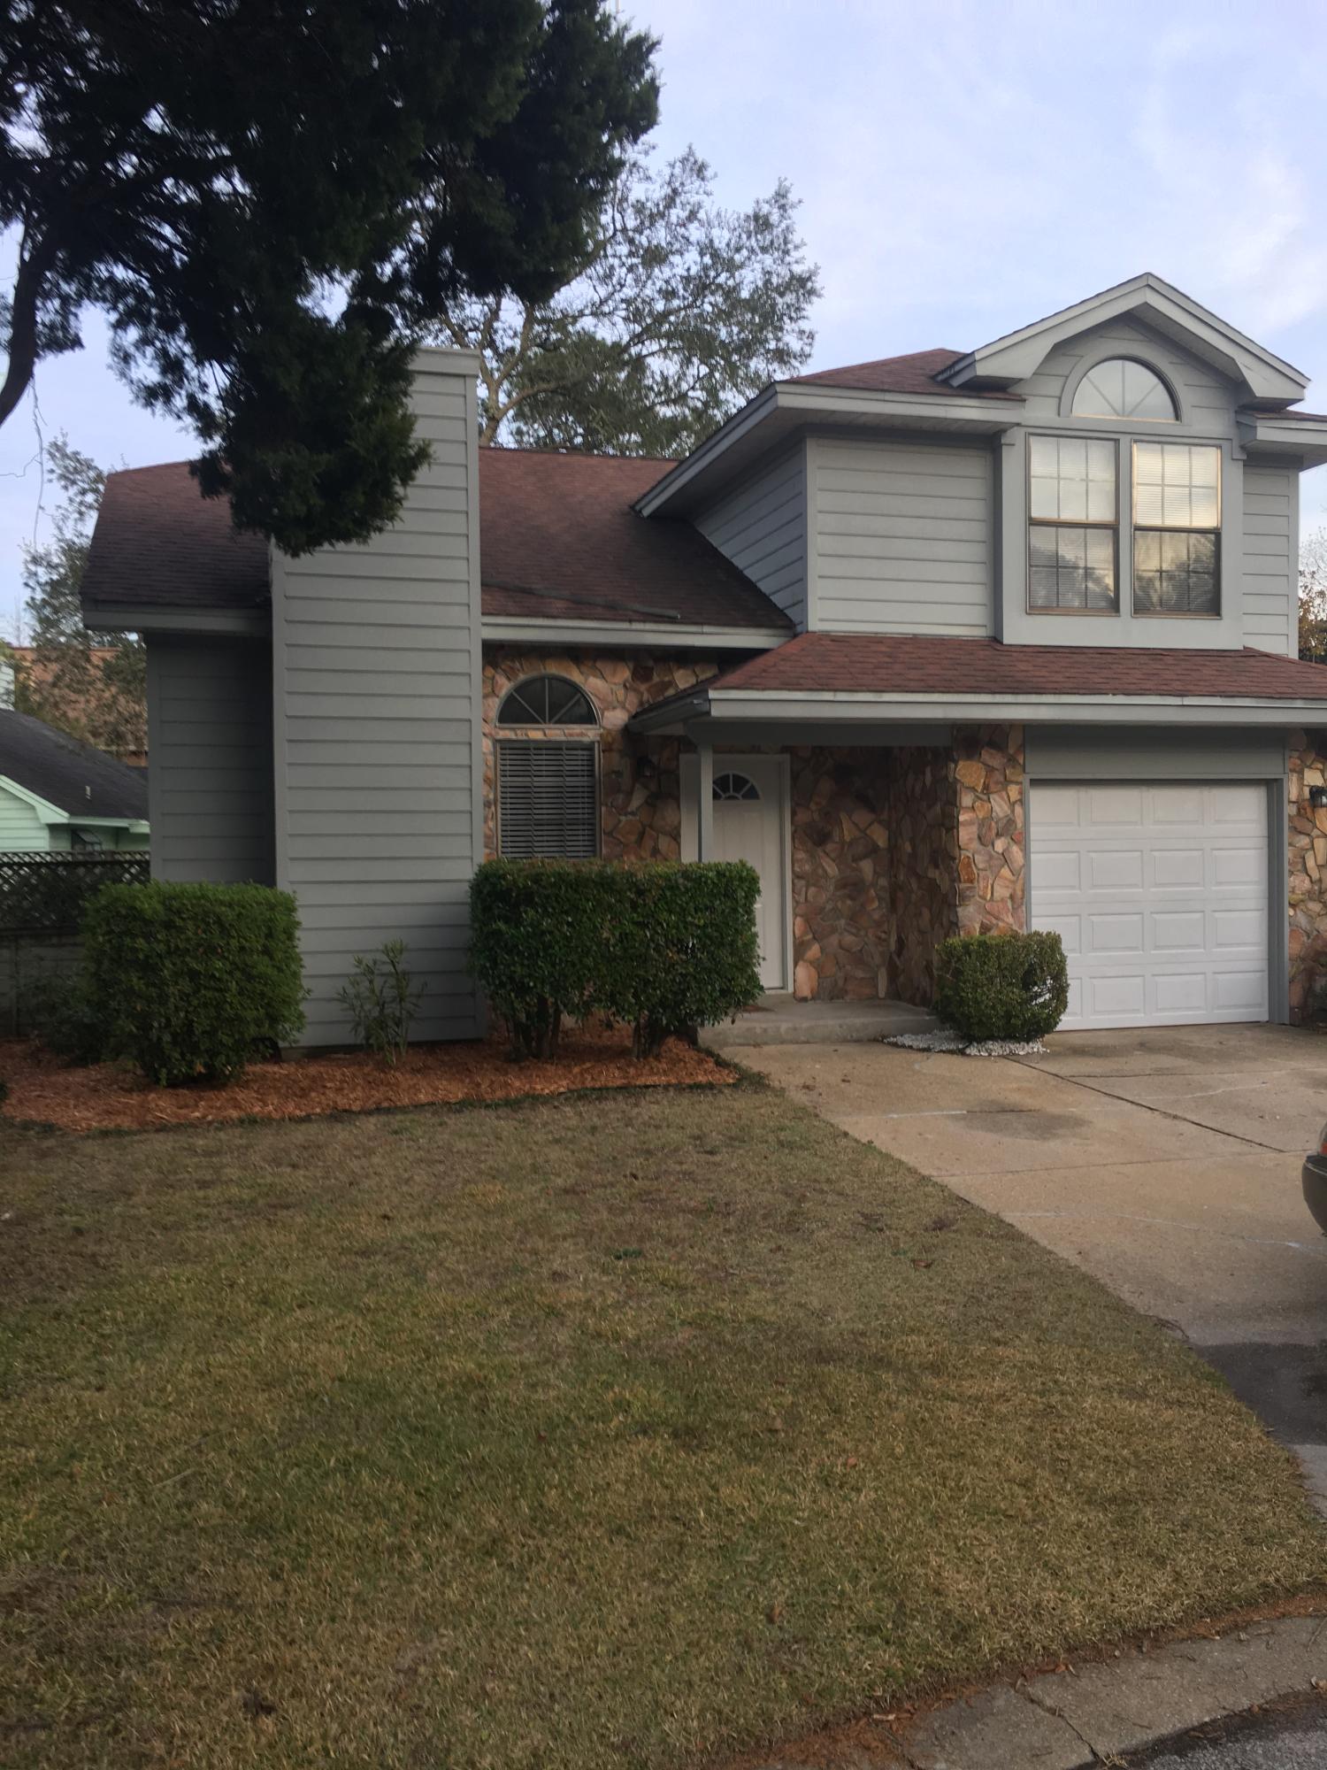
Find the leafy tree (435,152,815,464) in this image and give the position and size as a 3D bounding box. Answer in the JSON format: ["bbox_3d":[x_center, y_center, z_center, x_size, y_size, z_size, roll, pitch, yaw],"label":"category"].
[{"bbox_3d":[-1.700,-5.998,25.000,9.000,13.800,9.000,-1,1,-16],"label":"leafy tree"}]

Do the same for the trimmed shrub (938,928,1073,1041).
[{"bbox_3d":[2.649,0.811,11.650,0.910,0.847,0.865,-1,1,-16],"label":"trimmed shrub"}]

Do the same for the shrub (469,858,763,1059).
[{"bbox_3d":[-0.353,0.544,10.950,2.052,1.421,1.050,-1,1,-16],"label":"shrub"}]

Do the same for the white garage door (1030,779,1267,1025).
[{"bbox_3d":[4.199,0.139,12.850,2.420,2.140,0.100,-1,1,-16],"label":"white garage door"}]

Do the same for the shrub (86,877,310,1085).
[{"bbox_3d":[-3.290,0.677,10.450,1.421,1.327,1.321,-1,1,-16],"label":"shrub"}]

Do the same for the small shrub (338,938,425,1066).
[{"bbox_3d":[-2.077,0.857,10.950,0.595,0.855,0.565,-1,1,-16],"label":"small shrub"}]

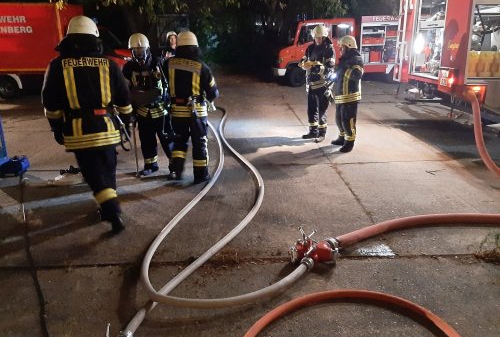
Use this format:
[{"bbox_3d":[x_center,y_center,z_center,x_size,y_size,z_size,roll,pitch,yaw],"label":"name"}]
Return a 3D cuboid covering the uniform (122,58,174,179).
[{"bbox_3d":[-1.240,-0.661,4.836,0.660,1.524,0.450,0,20,2],"label":"uniform"}]

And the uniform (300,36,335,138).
[{"bbox_3d":[1.241,-1.431,6.806,0.570,1.760,0.480,9,21,28],"label":"uniform"}]

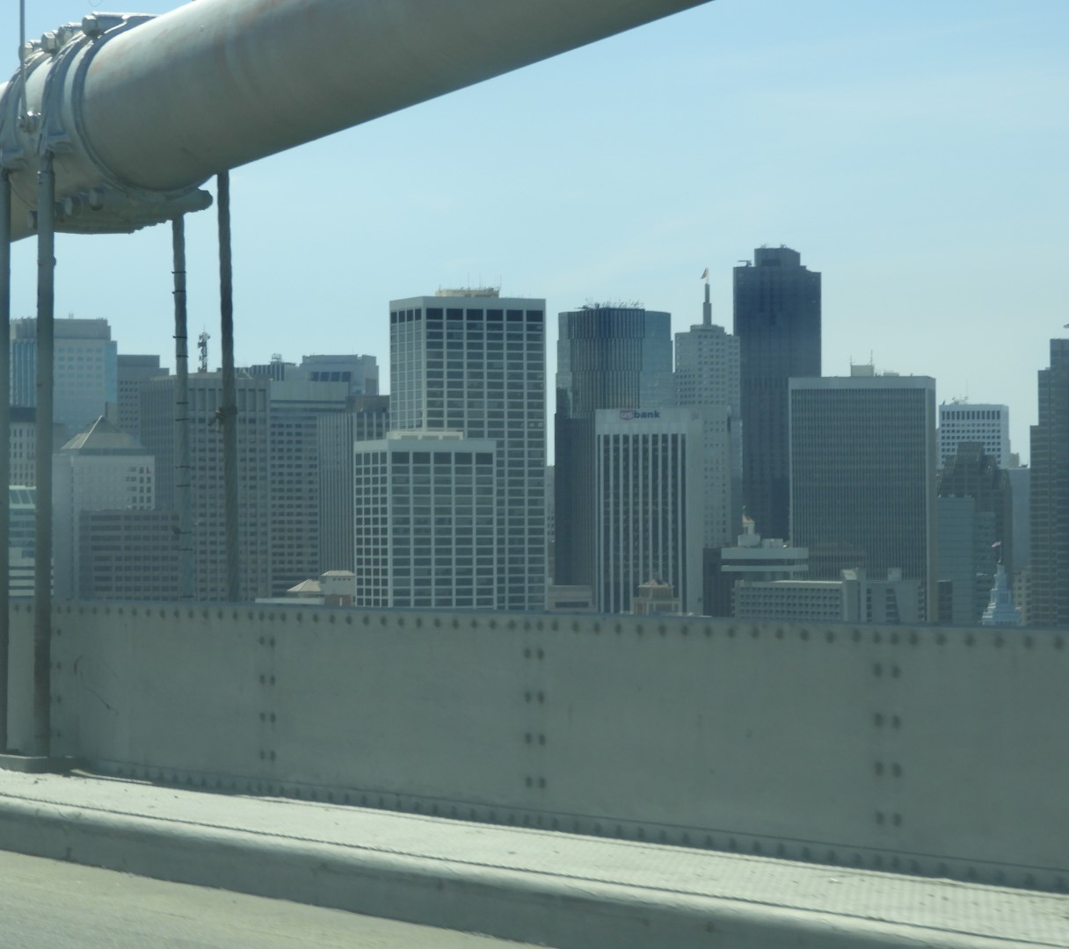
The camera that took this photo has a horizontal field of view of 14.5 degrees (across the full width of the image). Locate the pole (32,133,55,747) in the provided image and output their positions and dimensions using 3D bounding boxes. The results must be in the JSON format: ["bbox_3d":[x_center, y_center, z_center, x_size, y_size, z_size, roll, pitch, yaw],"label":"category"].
[{"bbox_3d":[-2.289,-0.095,19.669,0.074,2.836,0.074,0,-1,0],"label":"pole"}]

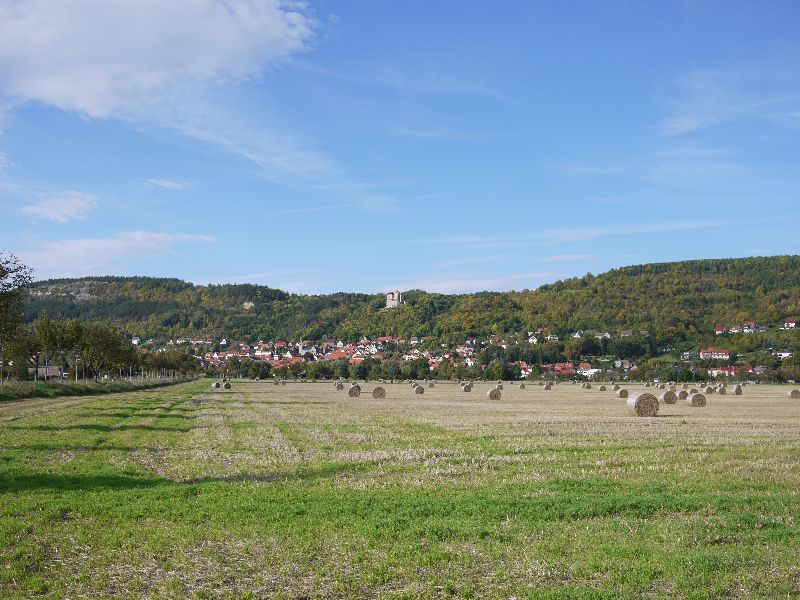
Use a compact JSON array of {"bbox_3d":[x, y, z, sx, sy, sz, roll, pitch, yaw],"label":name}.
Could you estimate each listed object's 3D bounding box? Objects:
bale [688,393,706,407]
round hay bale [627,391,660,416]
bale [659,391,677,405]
[{"bbox_3d":[28.705,9.731,89.329,1.330,1.300,1.220,1,-5,-4],"label":"bale"},{"bbox_3d":[13.320,5.725,50.624,1.330,1.300,1.220,1,-5,-5],"label":"round hay bale"},{"bbox_3d":[26.942,9.807,92.690,1.330,1.300,1.220,1,-5,-4],"label":"bale"}]

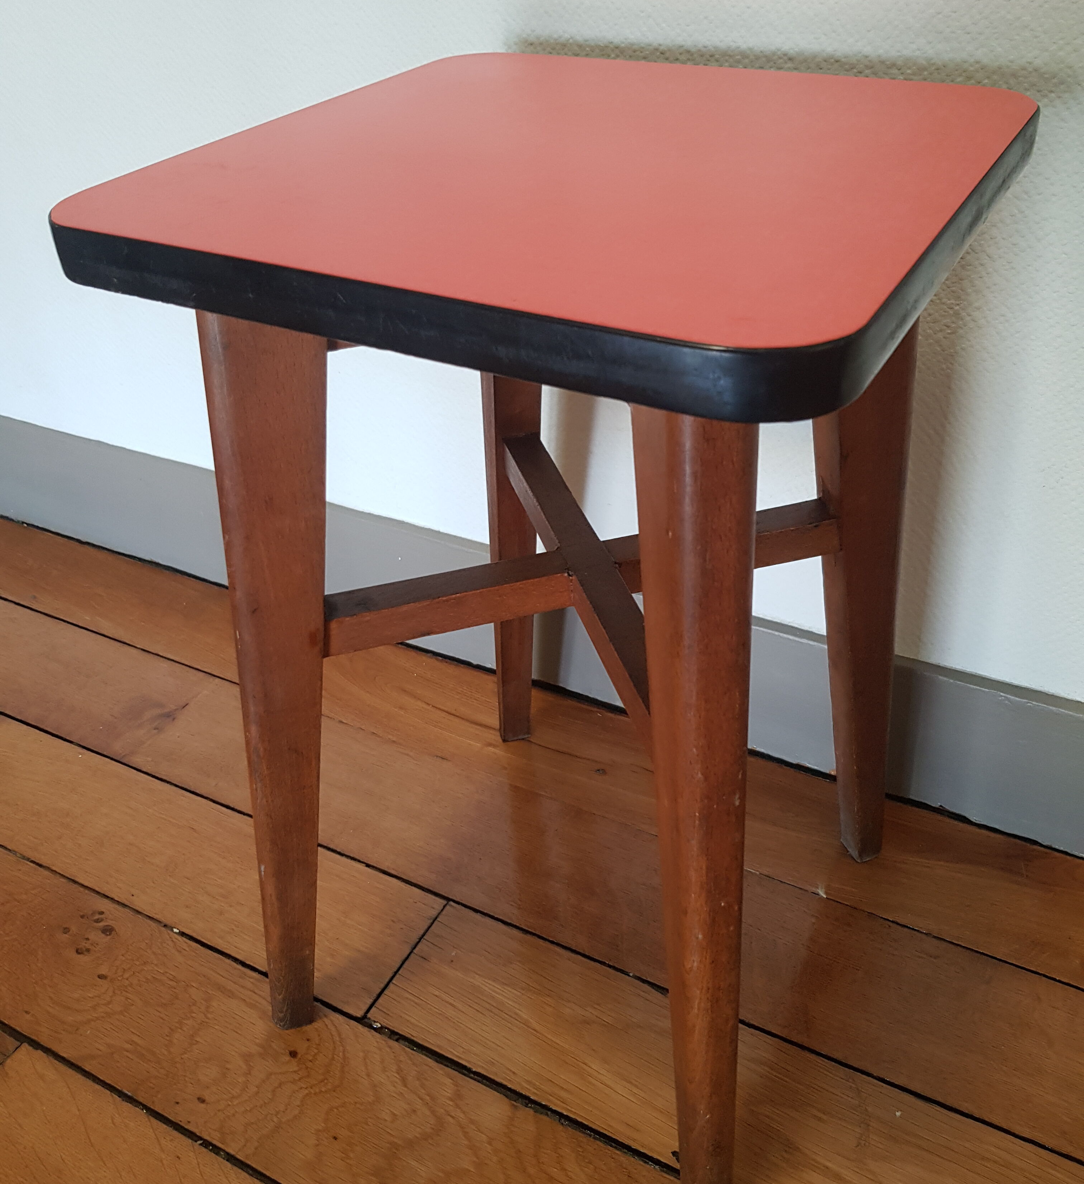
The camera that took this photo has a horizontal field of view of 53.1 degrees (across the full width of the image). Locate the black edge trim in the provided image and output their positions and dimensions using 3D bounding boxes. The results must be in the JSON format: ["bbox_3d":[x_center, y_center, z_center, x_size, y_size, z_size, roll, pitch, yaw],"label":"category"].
[{"bbox_3d":[0.014,-0.155,0.405,0.281,0.021,0.281,17,41,25],"label":"black edge trim"}]

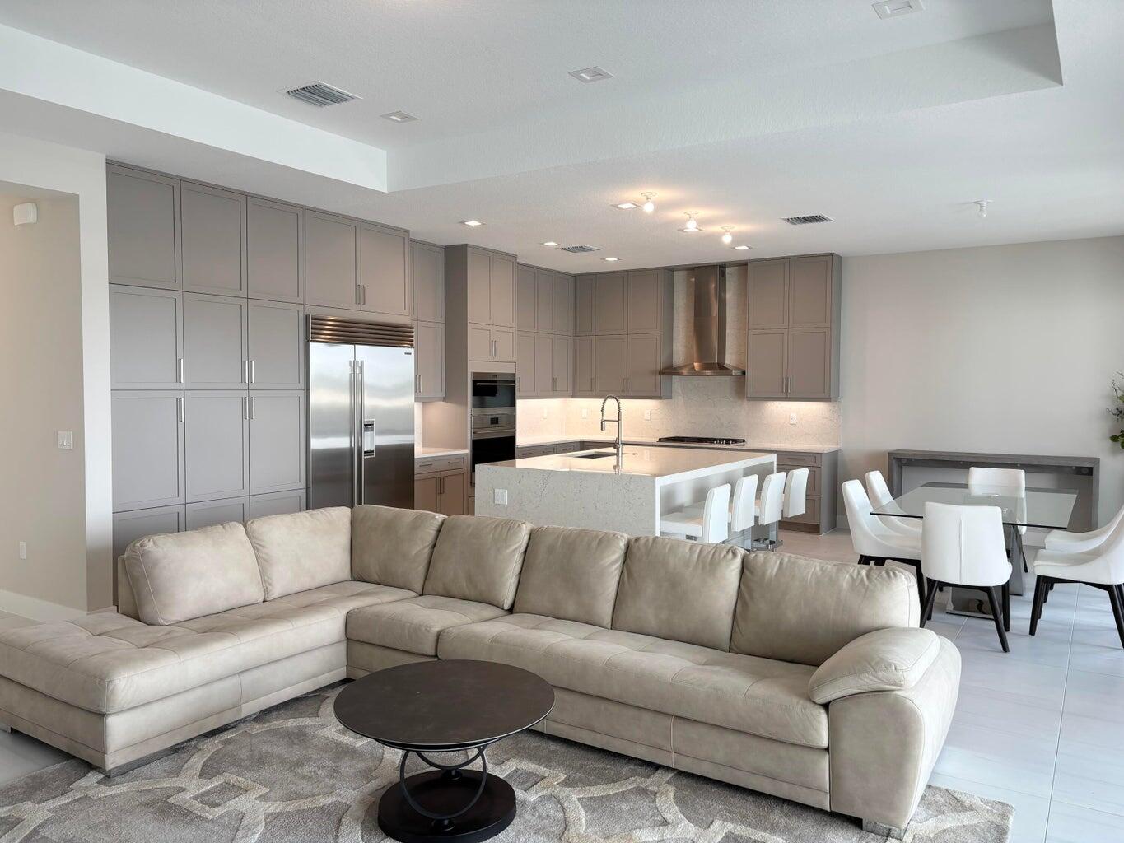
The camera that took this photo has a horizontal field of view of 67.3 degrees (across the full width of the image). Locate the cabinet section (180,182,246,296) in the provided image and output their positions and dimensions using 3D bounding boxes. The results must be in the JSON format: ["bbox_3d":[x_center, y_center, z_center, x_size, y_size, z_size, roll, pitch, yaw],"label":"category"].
[{"bbox_3d":[-2.808,-1.330,6.391,0.600,0.777,0.544,2,3,33],"label":"cabinet section"}]

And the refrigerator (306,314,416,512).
[{"bbox_3d":[-1.985,0.185,7.609,0.670,2.140,1.230,2,3,33],"label":"refrigerator"}]

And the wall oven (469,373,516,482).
[{"bbox_3d":[-0.962,0.045,9.272,0.620,1.156,0.762,2,3,33],"label":"wall oven"}]

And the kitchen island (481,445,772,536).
[{"bbox_3d":[0.697,0.801,7.739,1.722,0.915,2.711,2,3,33],"label":"kitchen island"}]

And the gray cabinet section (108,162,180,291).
[{"bbox_3d":[-3.098,-1.313,5.940,0.600,0.777,0.527,2,3,33],"label":"gray cabinet section"}]

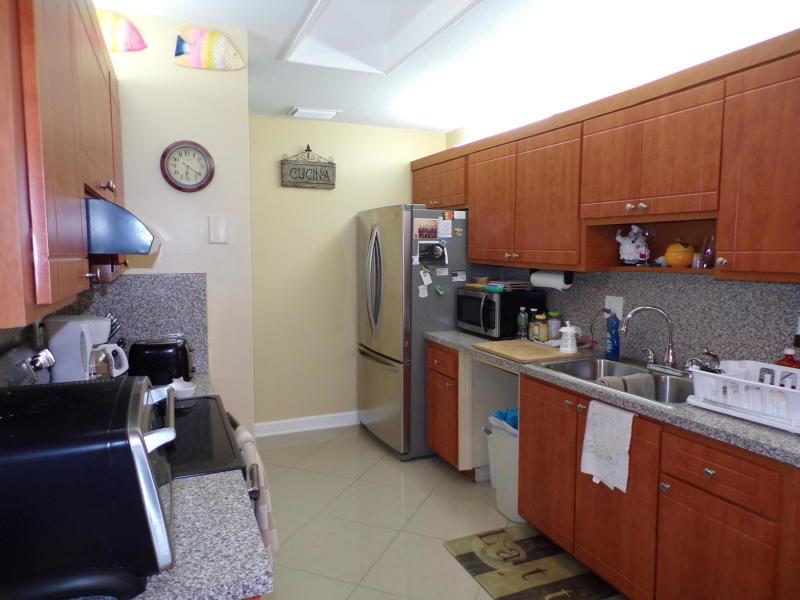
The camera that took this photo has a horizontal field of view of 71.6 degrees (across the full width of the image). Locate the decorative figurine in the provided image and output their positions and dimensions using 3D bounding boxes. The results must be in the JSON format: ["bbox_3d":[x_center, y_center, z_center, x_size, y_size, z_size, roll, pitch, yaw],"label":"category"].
[{"bbox_3d":[1.162,-0.274,2.785,0.153,0.210,0.124,2,6,22],"label":"decorative figurine"}]

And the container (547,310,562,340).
[{"bbox_3d":[0.955,0.167,3.430,0.078,0.178,0.078,-2,6,-23],"label":"container"}]

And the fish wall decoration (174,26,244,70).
[{"bbox_3d":[-0.850,-1.135,2.497,0.310,0.183,0.025,-2,6,-23],"label":"fish wall decoration"}]

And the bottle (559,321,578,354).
[{"bbox_3d":[0.940,0.200,3.075,0.095,0.172,0.095,3,6,26],"label":"bottle"}]

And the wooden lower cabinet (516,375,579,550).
[{"bbox_3d":[0.962,0.765,2.786,0.554,0.740,0.429,-2,6,-23],"label":"wooden lower cabinet"}]

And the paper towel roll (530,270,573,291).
[{"bbox_3d":[0.912,-0.117,3.348,0.099,0.099,0.282,-2,6,-23],"label":"paper towel roll"}]

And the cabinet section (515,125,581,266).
[{"bbox_3d":[0.960,-0.570,3.155,0.320,0.749,0.572,-3,6,-23],"label":"cabinet section"}]

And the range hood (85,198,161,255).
[{"bbox_3d":[-0.933,-0.193,1.544,0.475,0.135,0.765,-2,5,-22],"label":"range hood"}]

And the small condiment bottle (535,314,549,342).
[{"bbox_3d":[0.901,0.175,3.527,0.072,0.180,0.072,0,5,0],"label":"small condiment bottle"}]

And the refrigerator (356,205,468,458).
[{"bbox_3d":[0.153,0.199,4.324,0.780,1.760,0.900,-2,6,-23],"label":"refrigerator"}]

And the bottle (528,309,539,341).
[{"bbox_3d":[0.836,0.153,3.482,0.062,0.200,0.062,0,5,0],"label":"bottle"}]

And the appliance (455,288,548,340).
[{"bbox_3d":[0.678,0.083,3.747,0.360,0.285,0.500,-2,6,-24],"label":"appliance"}]

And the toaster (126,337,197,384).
[{"bbox_3d":[-1.005,0.264,2.354,0.260,0.185,0.165,-2,5,-22],"label":"toaster"}]

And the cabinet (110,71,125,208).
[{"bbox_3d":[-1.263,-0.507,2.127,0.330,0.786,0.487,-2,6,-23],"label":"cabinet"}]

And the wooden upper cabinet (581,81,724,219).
[{"bbox_3d":[1.228,-0.629,2.540,0.335,0.500,0.762,-2,6,-24],"label":"wooden upper cabinet"}]

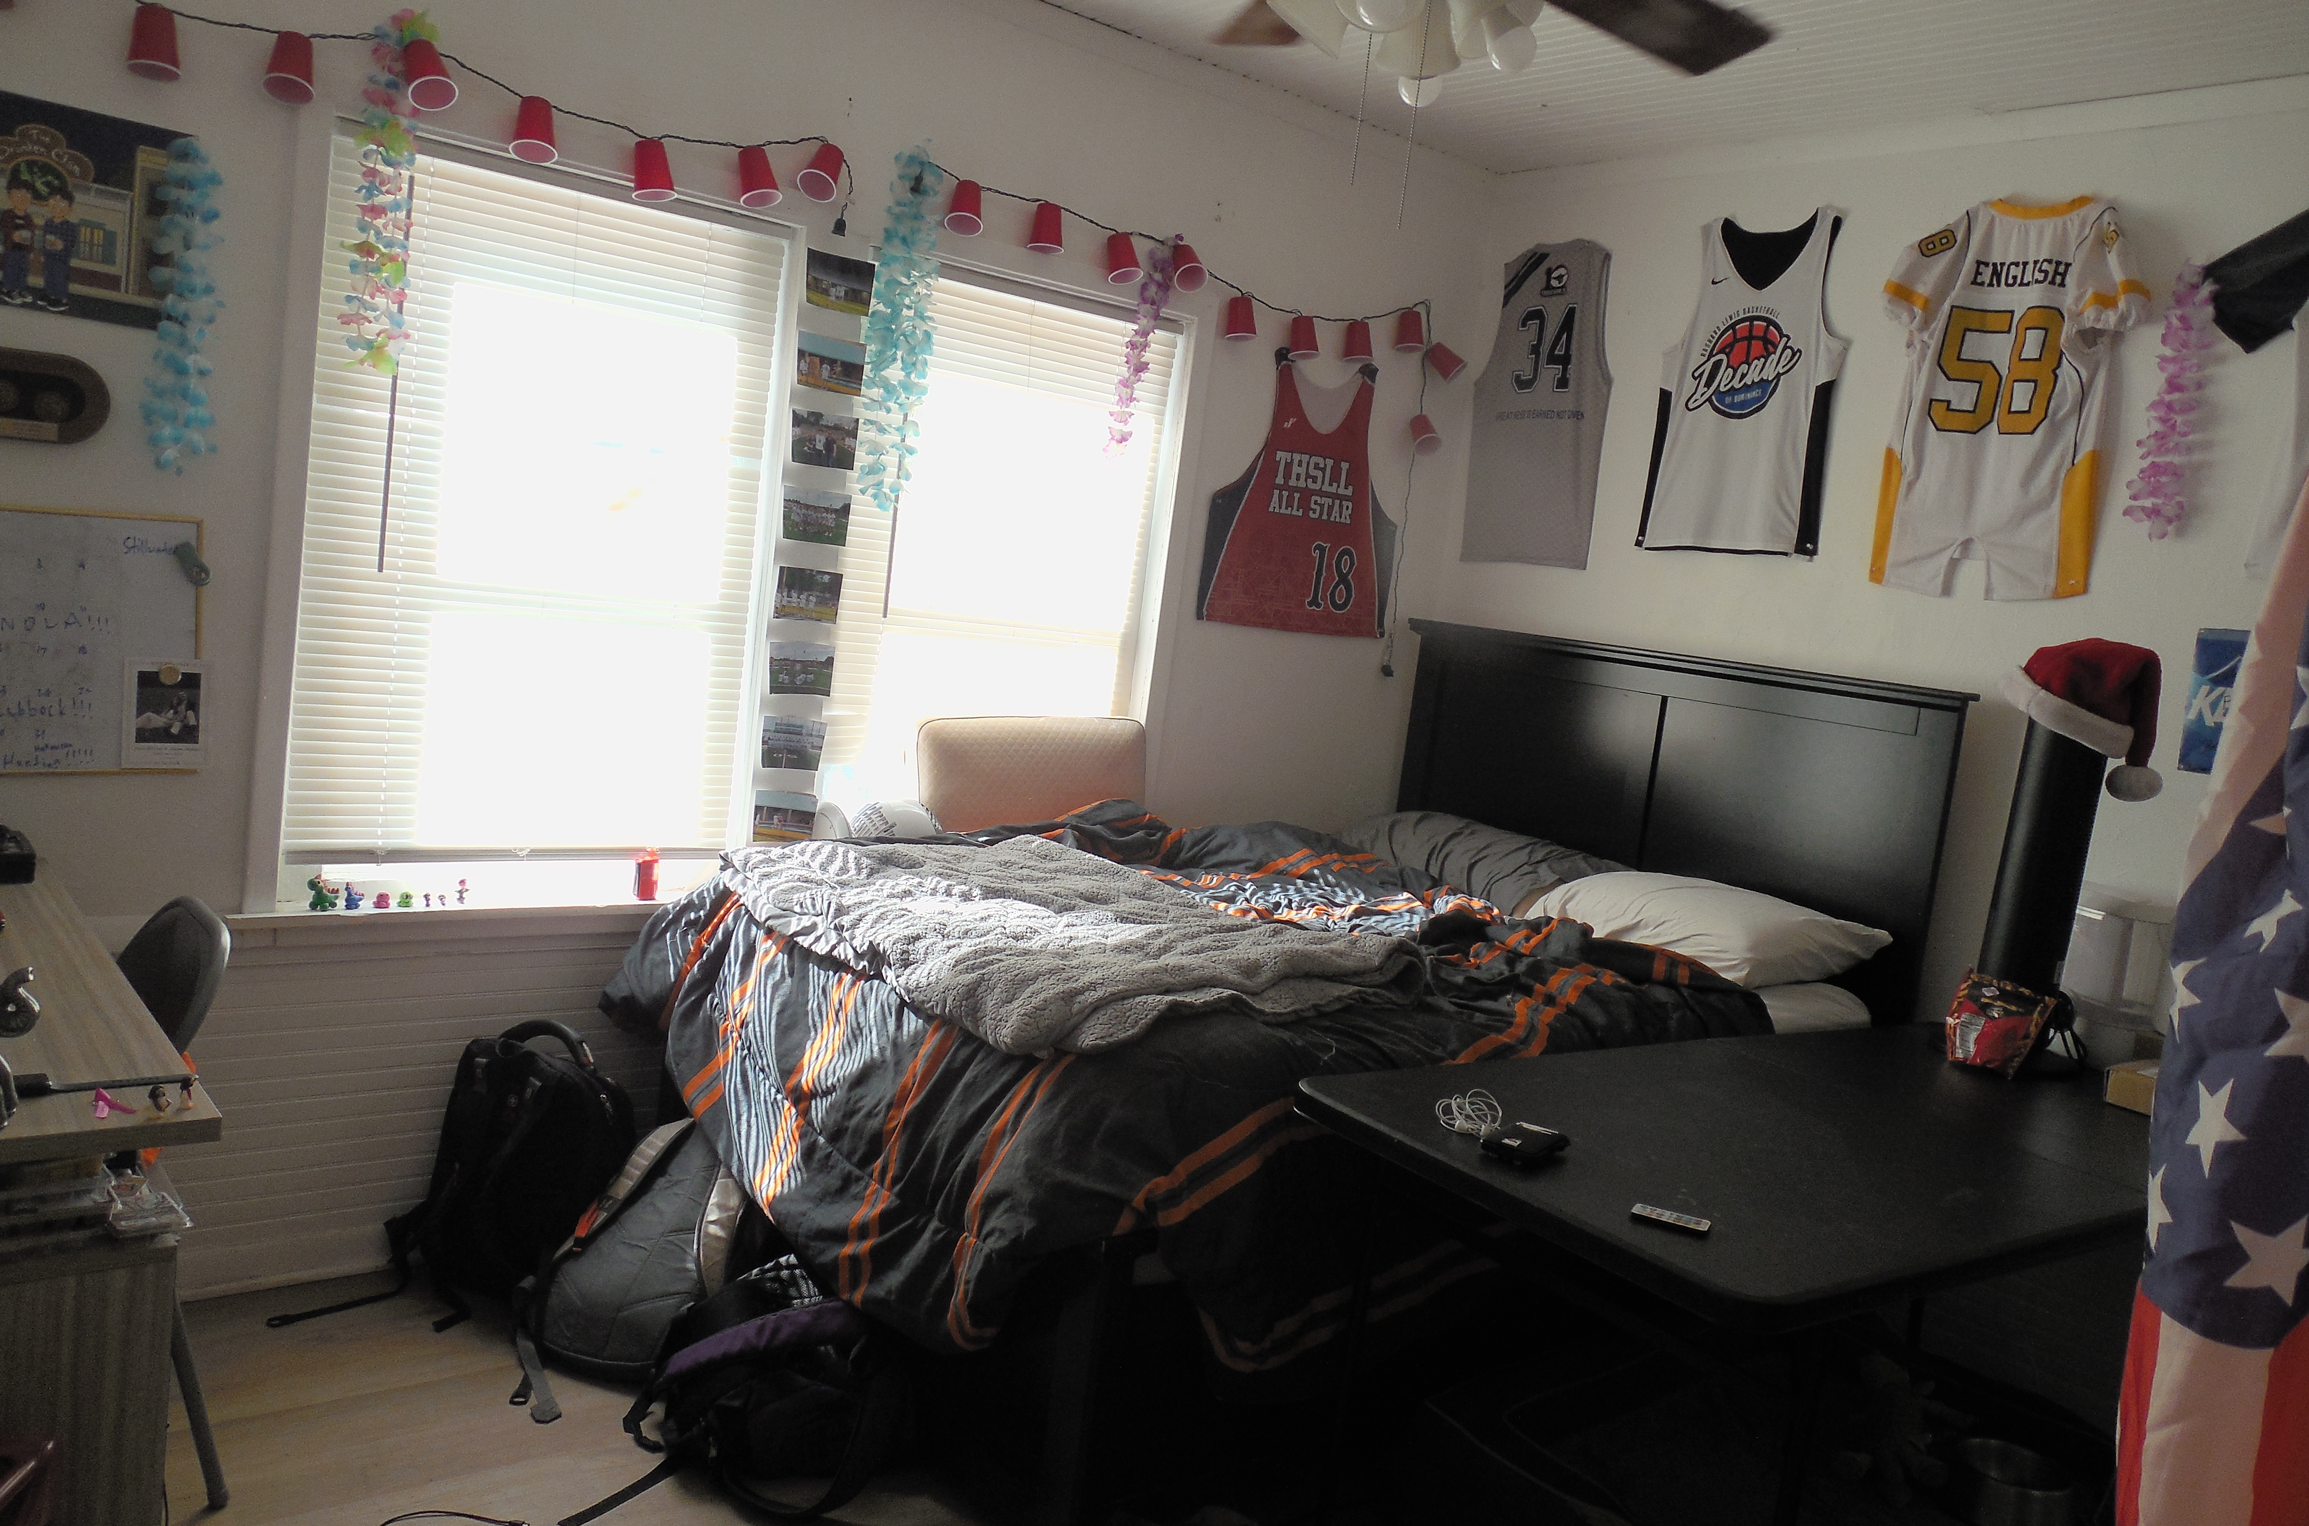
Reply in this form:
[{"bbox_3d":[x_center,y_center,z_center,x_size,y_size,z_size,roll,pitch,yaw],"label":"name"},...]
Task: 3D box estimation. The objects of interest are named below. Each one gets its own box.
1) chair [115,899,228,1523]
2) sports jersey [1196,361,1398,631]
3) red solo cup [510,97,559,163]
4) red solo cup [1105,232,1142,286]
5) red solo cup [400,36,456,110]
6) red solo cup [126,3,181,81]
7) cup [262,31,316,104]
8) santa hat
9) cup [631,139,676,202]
[{"bbox_3d":[-1.592,0.606,2.306,0.490,0.800,0.450,0,9,-44],"label":"chair"},{"bbox_3d":[0.396,-0.660,4.135,0.650,0.660,0.040,2,9,-39],"label":"sports jersey"},{"bbox_3d":[-1.056,-1.082,2.845,0.077,0.091,0.077,-1,-11,0],"label":"red solo cup"},{"bbox_3d":[-0.069,-1.099,3.627,0.077,0.091,0.077,-10,-9,-2],"label":"red solo cup"},{"bbox_3d":[-1.254,-1.194,2.879,0.087,0.112,0.087,-7,-18,-43],"label":"red solo cup"},{"bbox_3d":[-1.500,-1.081,2.498,0.077,0.091,0.077,1,2,-39],"label":"red solo cup"},{"bbox_3d":[-1.362,-1.103,2.635,0.085,0.108,0.085,-2,-15,0],"label":"cup"},{"bbox_3d":[1.703,-0.078,3.066,0.300,0.300,0.230,11,8,29],"label":"santa hat"},{"bbox_3d":[-0.947,-1.121,3.150,0.087,0.112,0.087,-5,5,0],"label":"cup"}]

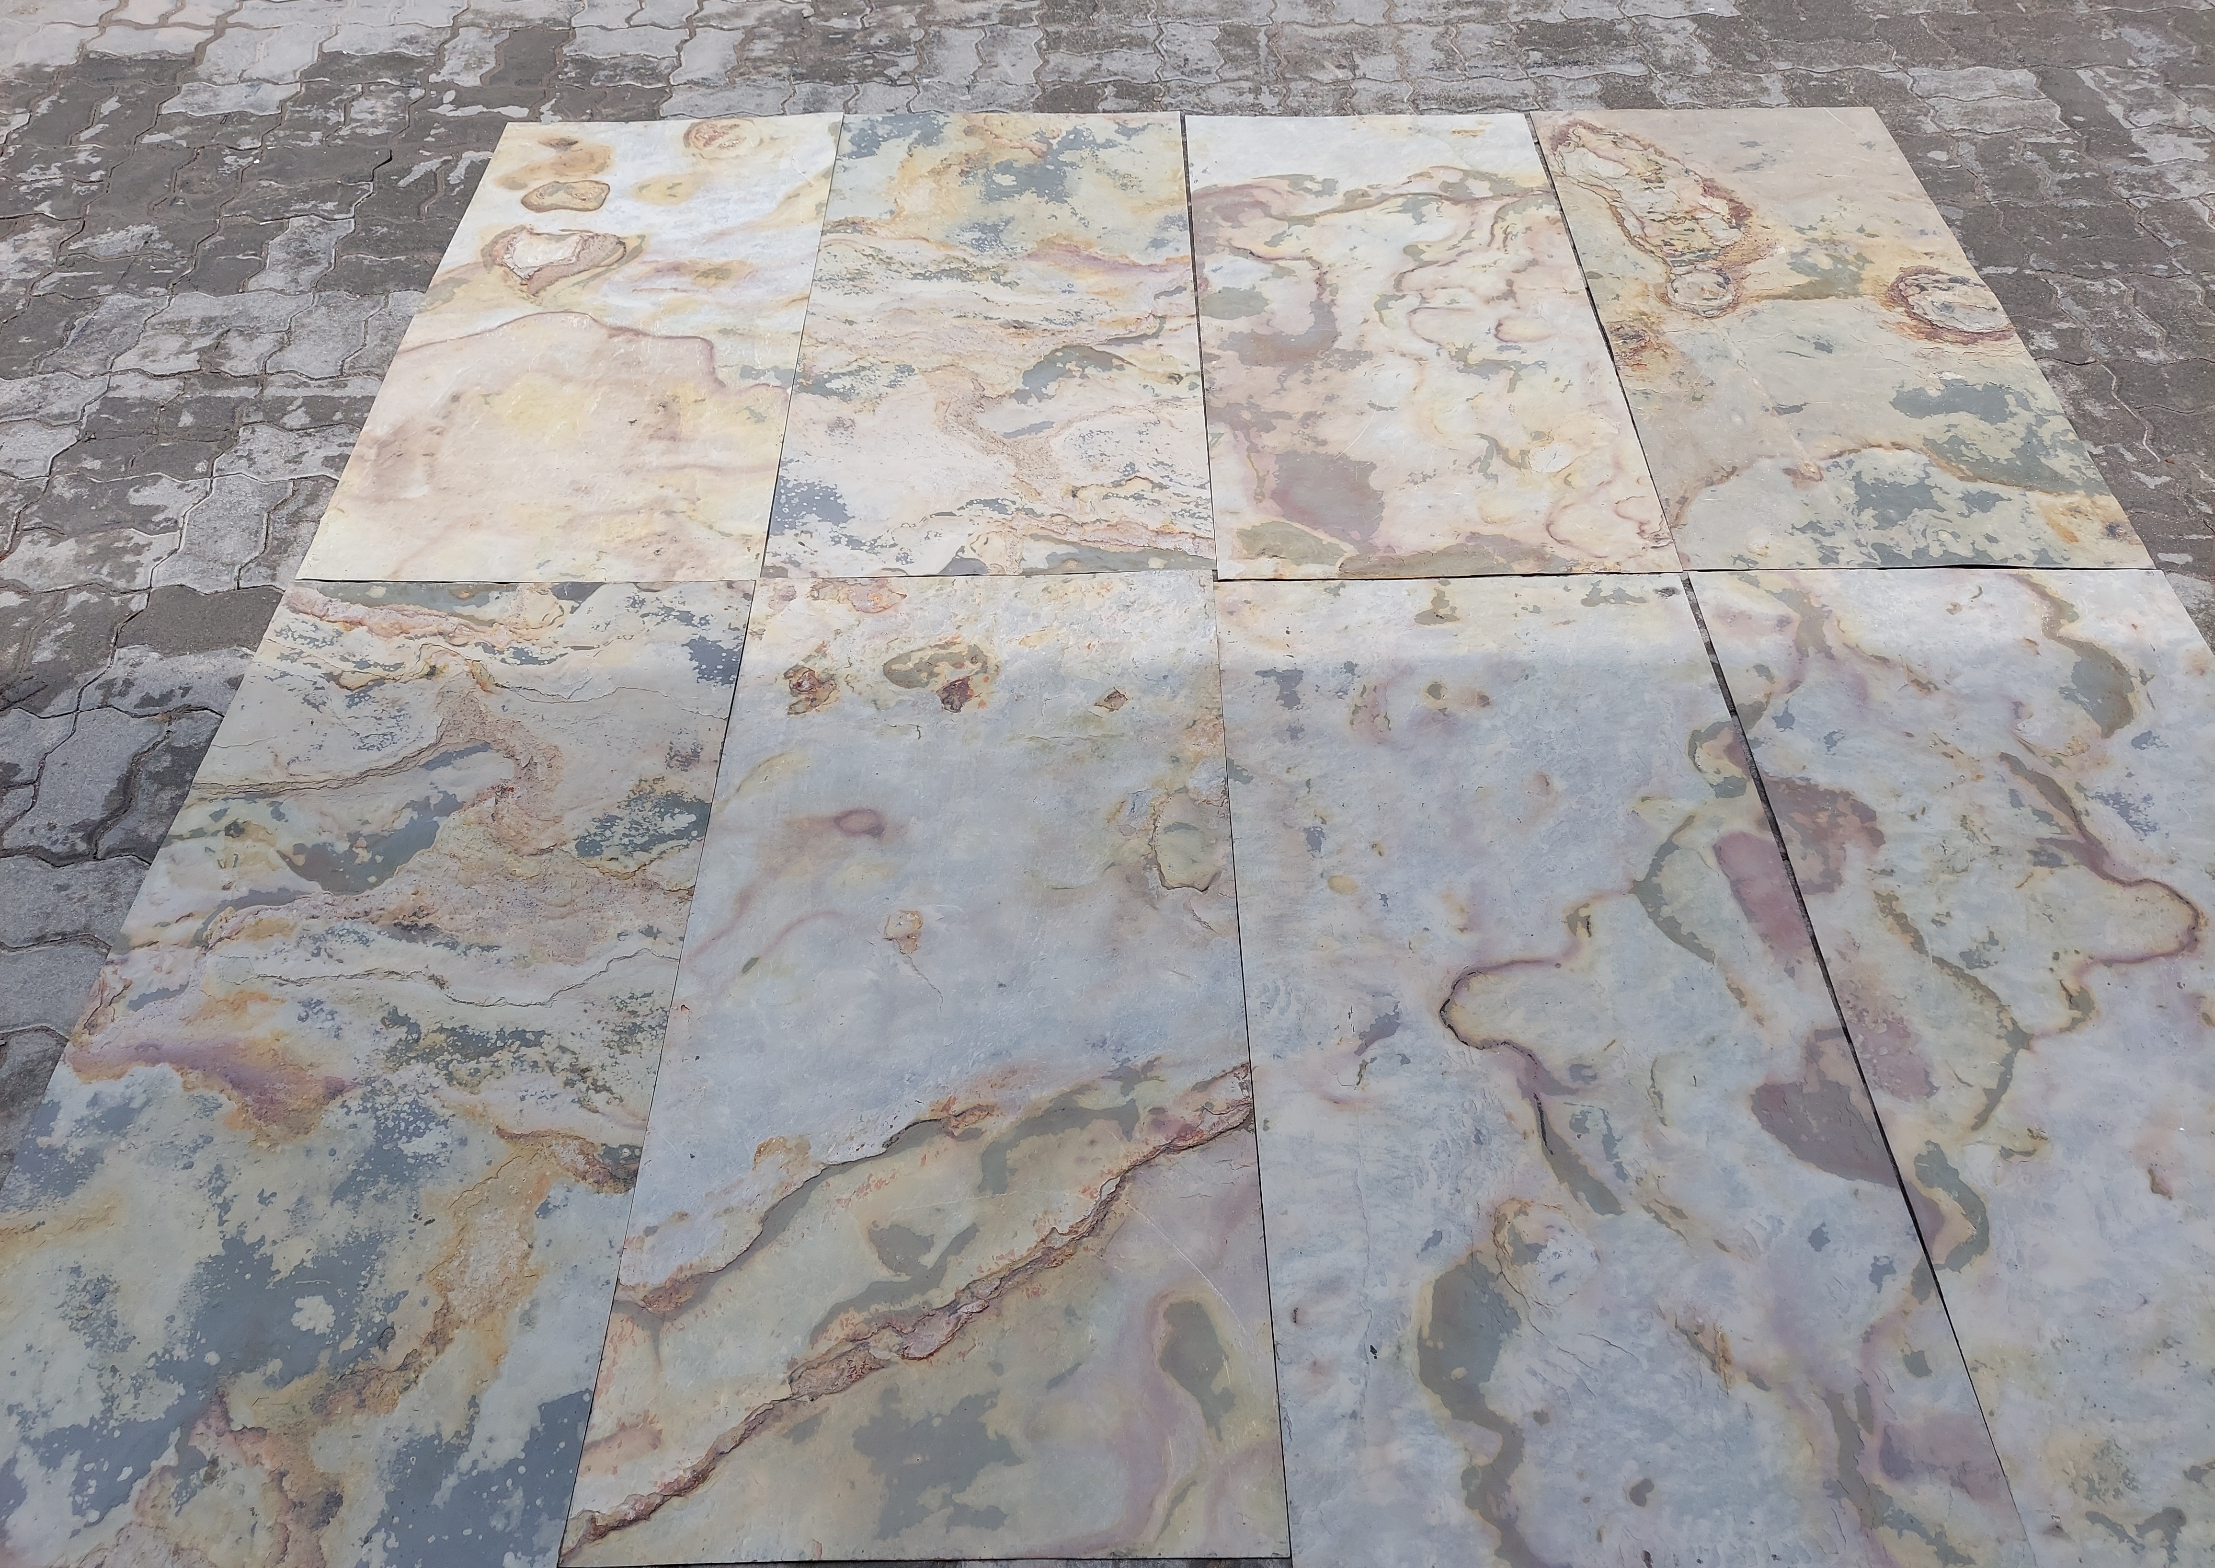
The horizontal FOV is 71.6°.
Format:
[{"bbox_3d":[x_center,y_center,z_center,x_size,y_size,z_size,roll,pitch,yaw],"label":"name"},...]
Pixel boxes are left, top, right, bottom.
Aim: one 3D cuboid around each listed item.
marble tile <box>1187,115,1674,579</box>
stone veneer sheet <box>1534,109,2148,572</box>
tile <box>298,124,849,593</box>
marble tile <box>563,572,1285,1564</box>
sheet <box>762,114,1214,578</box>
[{"bbox_3d":[0.453,-0.744,2.422,0.610,0.010,1.220,0,51,0],"label":"marble tile"},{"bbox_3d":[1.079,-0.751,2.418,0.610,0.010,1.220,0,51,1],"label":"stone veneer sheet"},{"bbox_3d":[-0.784,-0.746,2.442,0.610,0.010,1.220,-1,51,0],"label":"tile"},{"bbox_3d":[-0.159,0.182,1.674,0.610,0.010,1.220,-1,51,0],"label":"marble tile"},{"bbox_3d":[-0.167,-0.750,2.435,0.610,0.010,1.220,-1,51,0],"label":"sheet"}]

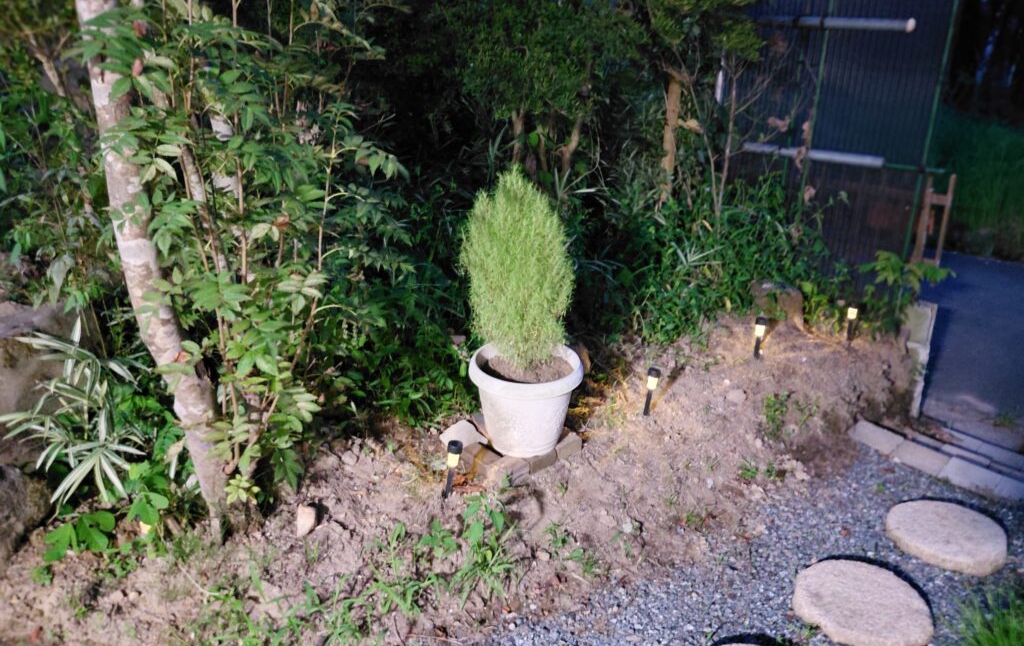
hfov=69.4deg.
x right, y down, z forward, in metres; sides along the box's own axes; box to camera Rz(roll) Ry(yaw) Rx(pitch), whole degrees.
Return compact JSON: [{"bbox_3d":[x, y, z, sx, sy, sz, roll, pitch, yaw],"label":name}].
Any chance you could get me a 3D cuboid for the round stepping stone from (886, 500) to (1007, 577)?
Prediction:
[{"bbox_3d":[1.233,0.604,2.104,0.294,0.050,0.294,2,19,0],"label":"round stepping stone"}]

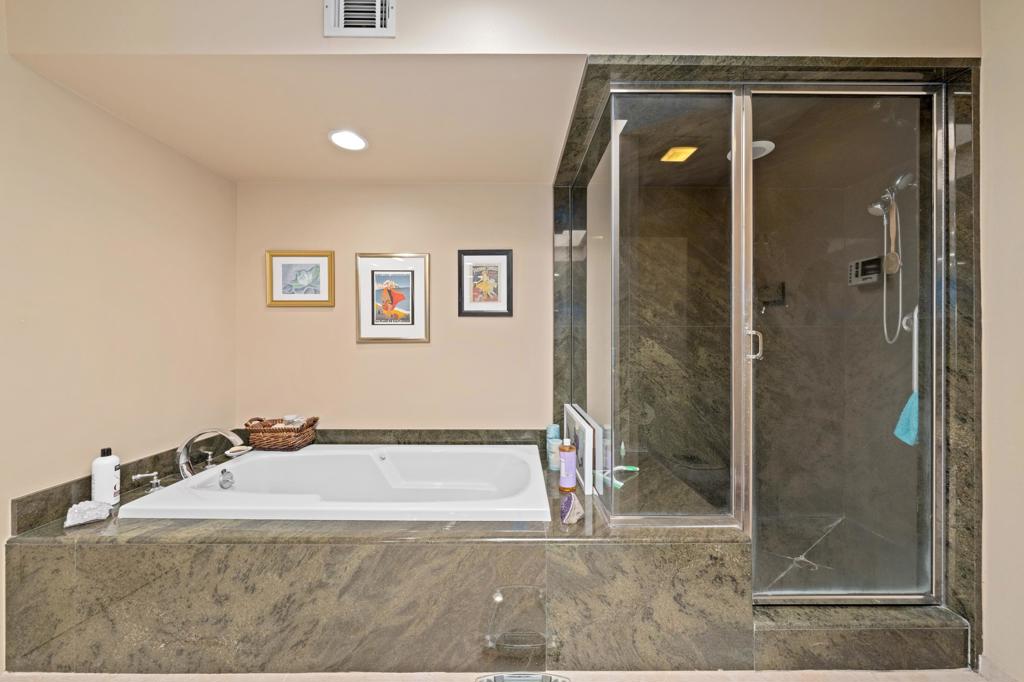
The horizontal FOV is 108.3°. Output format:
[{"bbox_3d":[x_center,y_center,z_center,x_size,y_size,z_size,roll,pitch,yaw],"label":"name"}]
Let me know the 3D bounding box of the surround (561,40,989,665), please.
[{"bbox_3d":[0.954,0.080,1.825,1.378,2.148,1.063,0,0,0],"label":"surround"}]

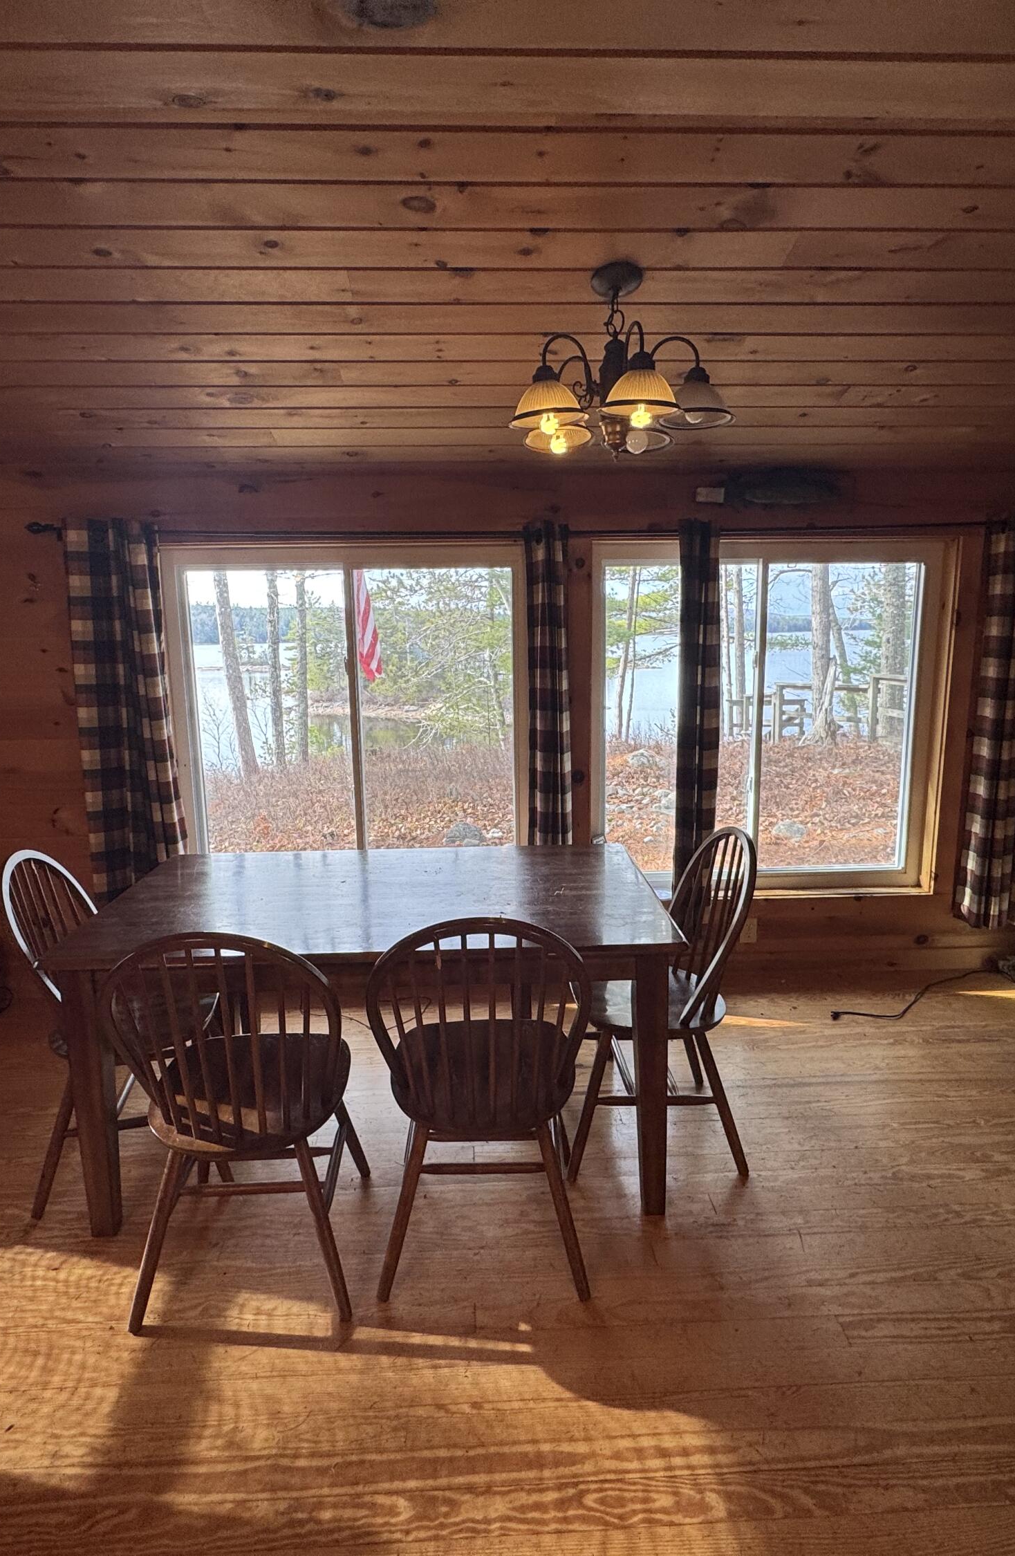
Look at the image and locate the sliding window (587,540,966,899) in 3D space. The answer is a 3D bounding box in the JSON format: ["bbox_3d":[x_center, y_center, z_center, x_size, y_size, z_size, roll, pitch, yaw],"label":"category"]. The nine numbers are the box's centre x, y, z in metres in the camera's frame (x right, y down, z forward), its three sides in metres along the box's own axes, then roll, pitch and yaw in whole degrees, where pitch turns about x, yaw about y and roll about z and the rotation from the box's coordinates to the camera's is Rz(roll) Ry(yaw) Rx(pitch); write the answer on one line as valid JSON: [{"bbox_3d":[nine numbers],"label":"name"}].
[{"bbox_3d":[1.041,-0.213,3.381,1.410,1.430,0.100,-1,10,-1],"label":"sliding window"}]

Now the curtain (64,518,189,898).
[{"bbox_3d":[-1.501,-0.136,3.338,0.392,1.719,0.106,-1,10,-2],"label":"curtain"}]

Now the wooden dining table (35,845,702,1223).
[{"bbox_3d":[-0.348,0.705,2.548,1.548,0.746,0.979,-1,10,-2],"label":"wooden dining table"}]

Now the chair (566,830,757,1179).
[{"bbox_3d":[0.416,0.623,2.526,0.540,0.950,0.490,-1,10,-2],"label":"chair"}]

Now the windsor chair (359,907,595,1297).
[{"bbox_3d":[-0.057,0.705,2.104,0.490,0.950,0.550,-1,10,1],"label":"windsor chair"}]

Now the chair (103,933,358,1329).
[{"bbox_3d":[-0.619,0.724,2.041,0.490,0.950,0.550,-2,10,-4],"label":"chair"}]

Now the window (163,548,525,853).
[{"bbox_3d":[-0.613,-0.186,3.465,1.483,1.495,0.111,-1,10,-2],"label":"window"}]

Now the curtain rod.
[{"bbox_3d":[0.154,-0.922,3.102,3.820,0.050,0.080,-1,10,-1],"label":"curtain rod"}]

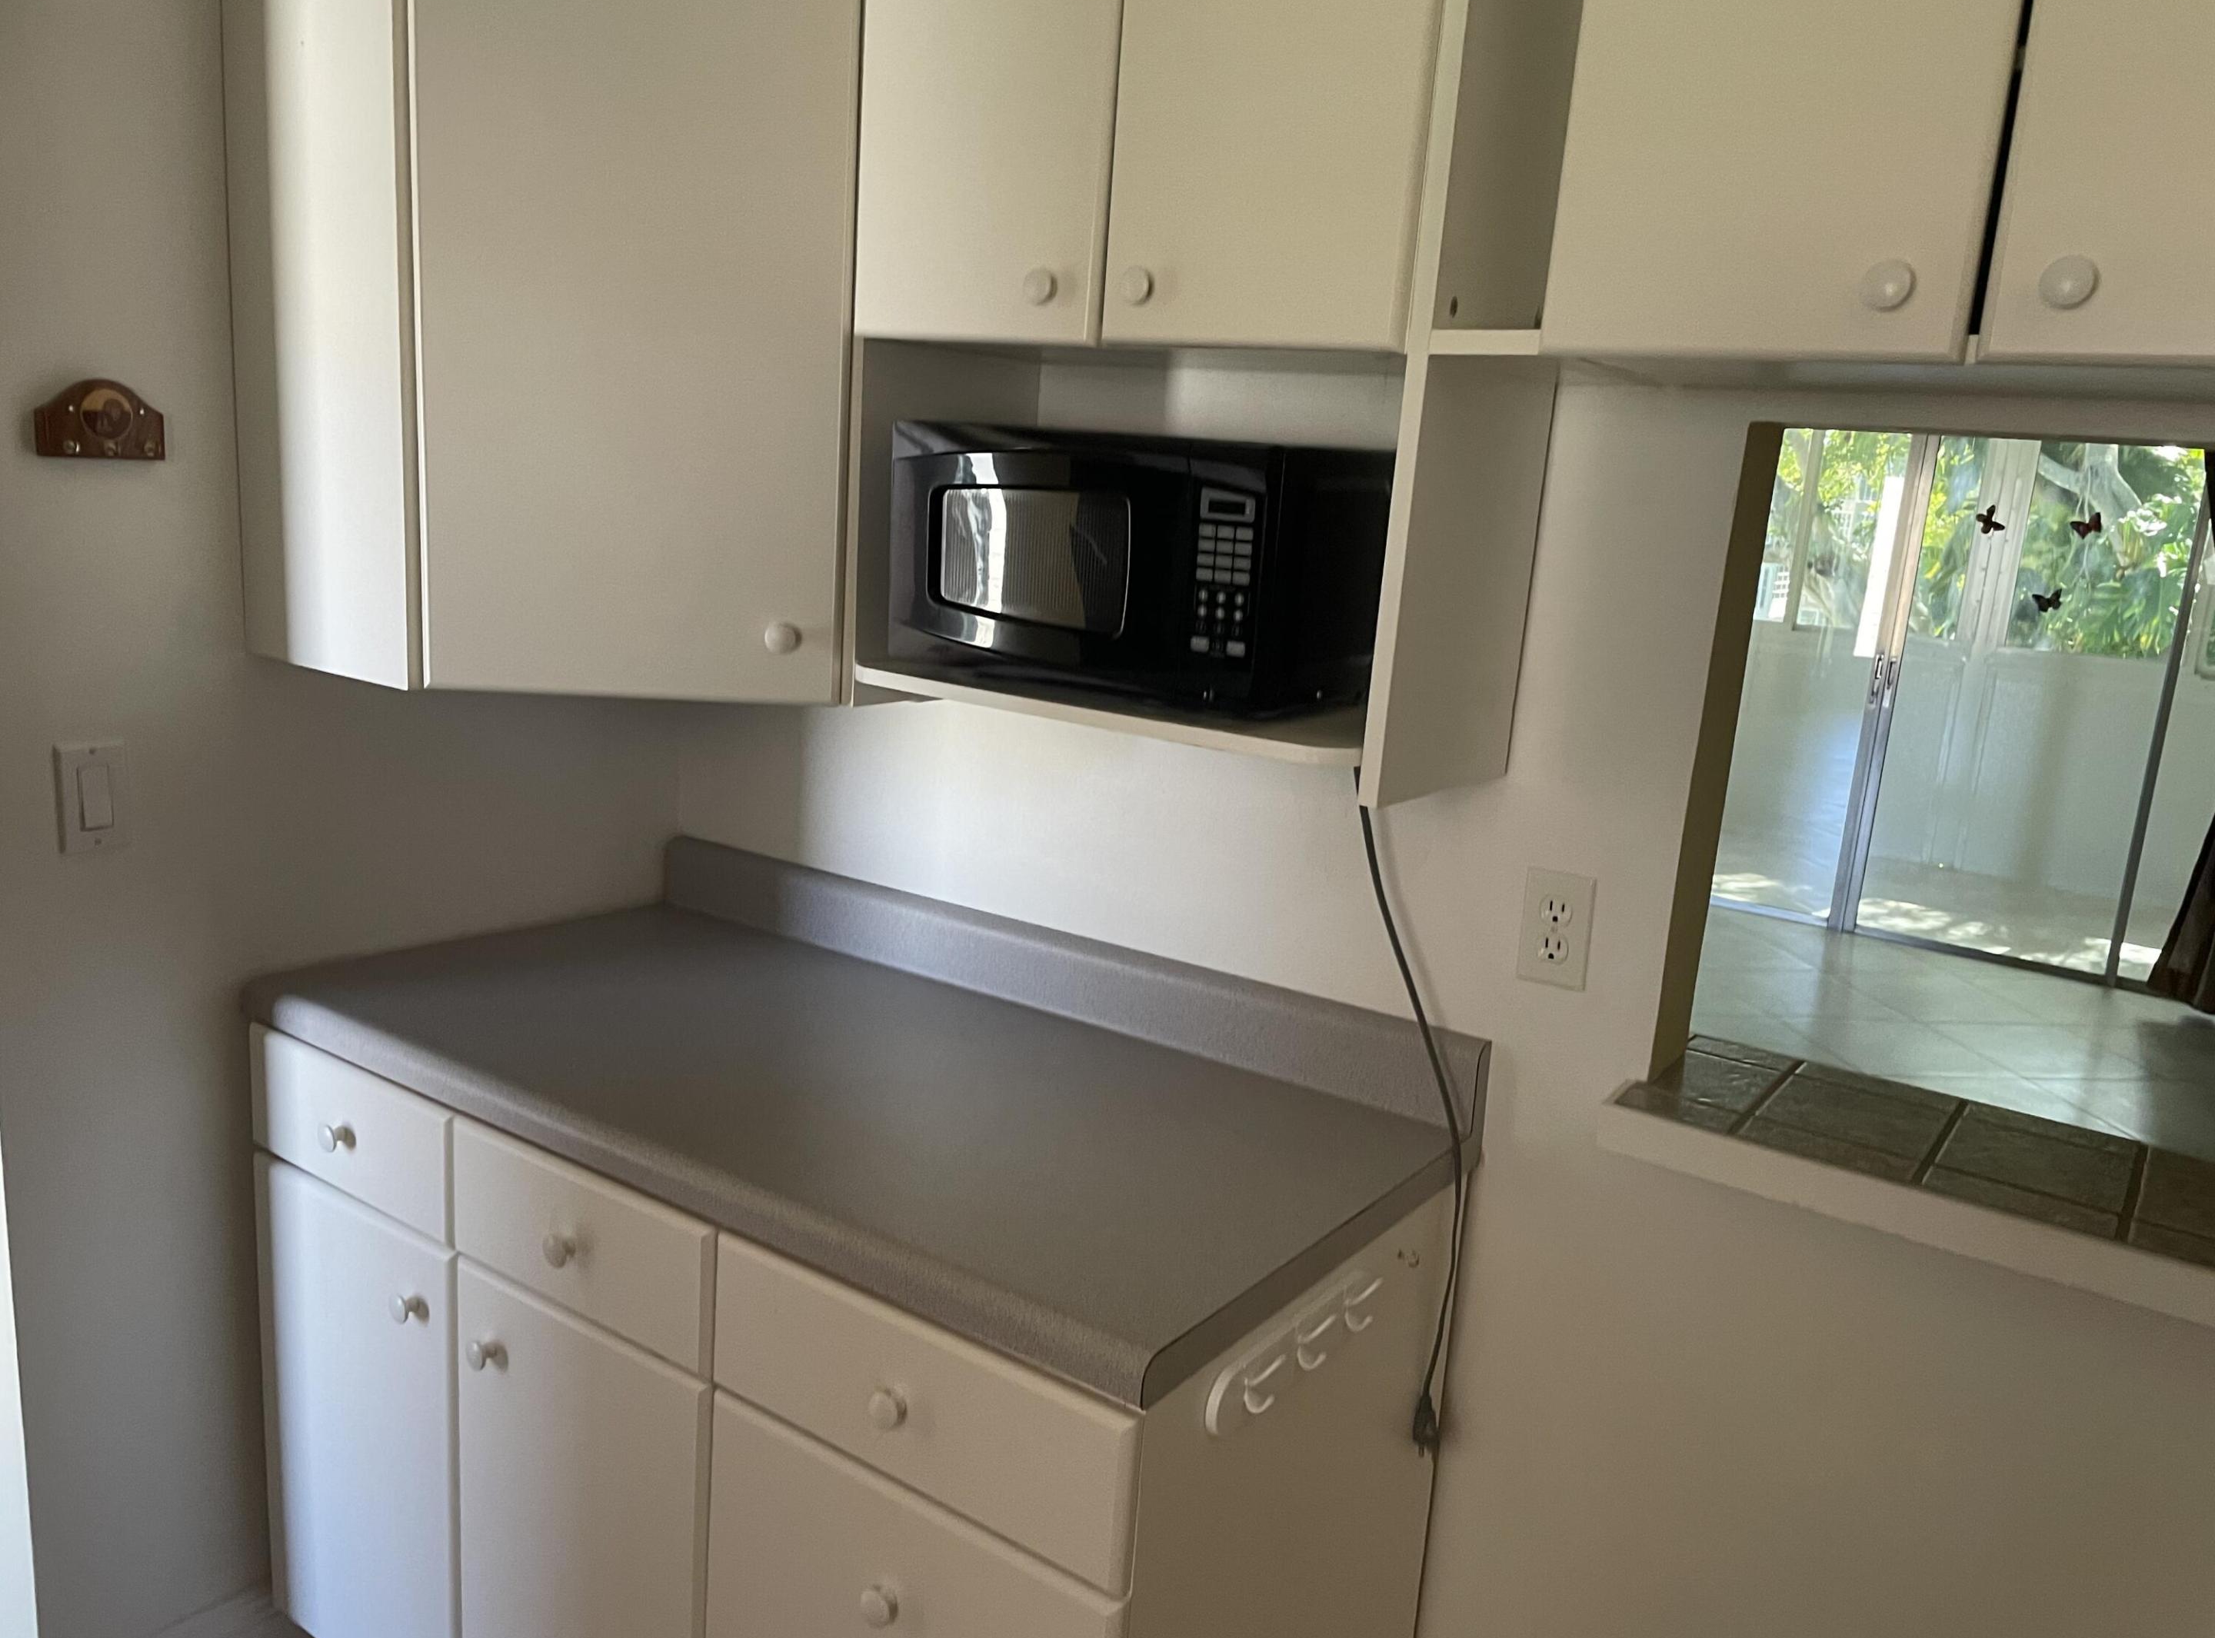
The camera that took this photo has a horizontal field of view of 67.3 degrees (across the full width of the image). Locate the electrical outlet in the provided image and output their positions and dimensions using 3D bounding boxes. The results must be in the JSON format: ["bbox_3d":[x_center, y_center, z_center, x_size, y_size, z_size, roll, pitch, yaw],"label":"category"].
[{"bbox_3d":[0.446,0.111,1.655,0.070,0.115,0.011,12,14,33],"label":"electrical outlet"}]

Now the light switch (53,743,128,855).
[{"bbox_3d":[-1.052,-0.023,1.731,0.012,0.115,0.070,12,14,33],"label":"light switch"}]

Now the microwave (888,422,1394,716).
[{"bbox_3d":[0.045,-0.252,1.676,0.450,0.250,0.325,12,14,33],"label":"microwave"}]

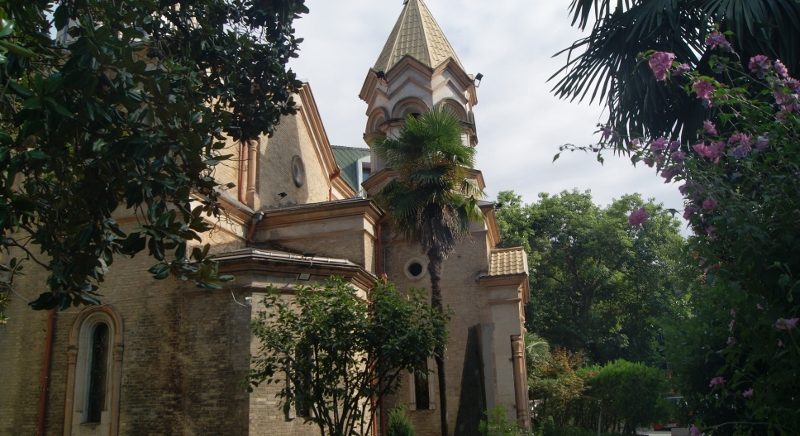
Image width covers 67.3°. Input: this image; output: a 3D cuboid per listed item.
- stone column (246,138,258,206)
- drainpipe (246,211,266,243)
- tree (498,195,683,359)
[{"bbox_3d":[-4.056,-1.223,16.716,0.245,1.977,0.265,-6,-15,11],"label":"stone column"},{"bbox_3d":[-3.948,0.273,16.310,0.407,0.854,0.314,-6,-15,11],"label":"drainpipe"},{"bbox_3d":[8.885,3.806,27.189,9.408,9.924,8.820,-6,-15,11],"label":"tree"}]

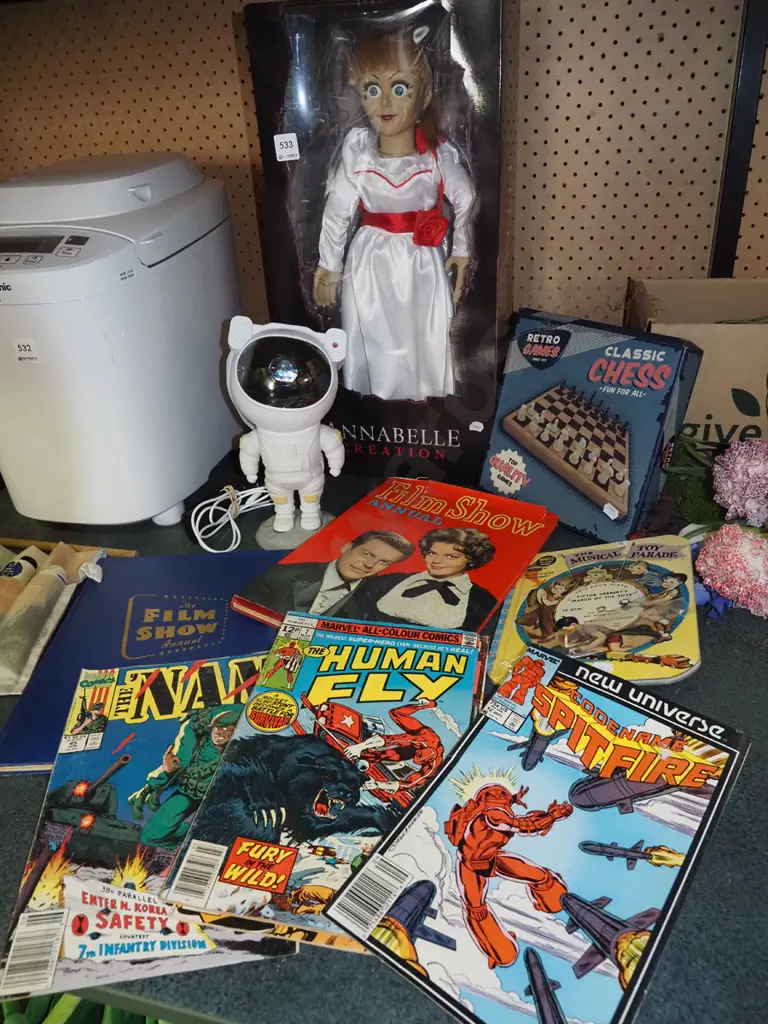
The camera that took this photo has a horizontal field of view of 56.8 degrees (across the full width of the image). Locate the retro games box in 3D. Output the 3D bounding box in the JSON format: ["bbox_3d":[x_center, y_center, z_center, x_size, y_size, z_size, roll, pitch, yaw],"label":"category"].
[{"bbox_3d":[0.219,-0.097,0.790,0.047,0.214,0.205,-6,23,-42],"label":"retro games box"}]

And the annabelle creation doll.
[{"bbox_3d":[0.014,-0.350,0.884,0.208,0.435,0.100,0,20,7],"label":"annabelle creation doll"}]

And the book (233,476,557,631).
[{"bbox_3d":[0.027,0.050,0.716,0.217,0.018,0.282,15,33,28],"label":"book"}]

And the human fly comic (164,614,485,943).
[{"bbox_3d":[-0.024,0.167,0.510,0.168,0.008,0.260,5,33,9],"label":"human fly comic"}]

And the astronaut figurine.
[{"bbox_3d":[-0.106,-0.089,0.764,0.120,0.235,0.112,-4,28,-1],"label":"astronaut figurine"}]

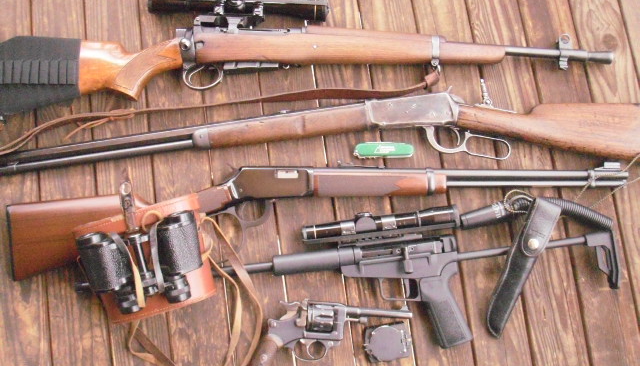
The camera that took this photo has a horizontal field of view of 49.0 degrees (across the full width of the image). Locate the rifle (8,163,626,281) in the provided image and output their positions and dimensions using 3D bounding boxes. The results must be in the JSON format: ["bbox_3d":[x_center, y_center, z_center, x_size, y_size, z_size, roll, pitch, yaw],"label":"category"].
[{"bbox_3d":[0.006,0.056,1.051,0.941,0.042,0.185,1,79,-2],"label":"rifle"}]

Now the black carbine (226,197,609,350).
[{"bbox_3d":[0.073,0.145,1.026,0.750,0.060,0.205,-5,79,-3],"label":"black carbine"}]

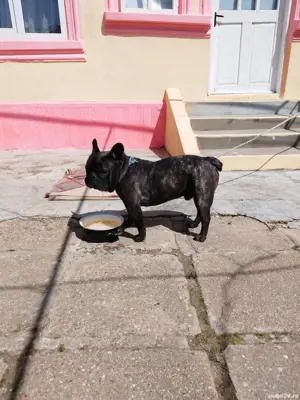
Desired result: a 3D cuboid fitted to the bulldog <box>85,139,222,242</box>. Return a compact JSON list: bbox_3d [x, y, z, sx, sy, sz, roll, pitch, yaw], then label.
[{"bbox_3d":[0.015,-0.048,1.324,0.600,0.435,0.220,-1,18,0],"label":"bulldog"}]

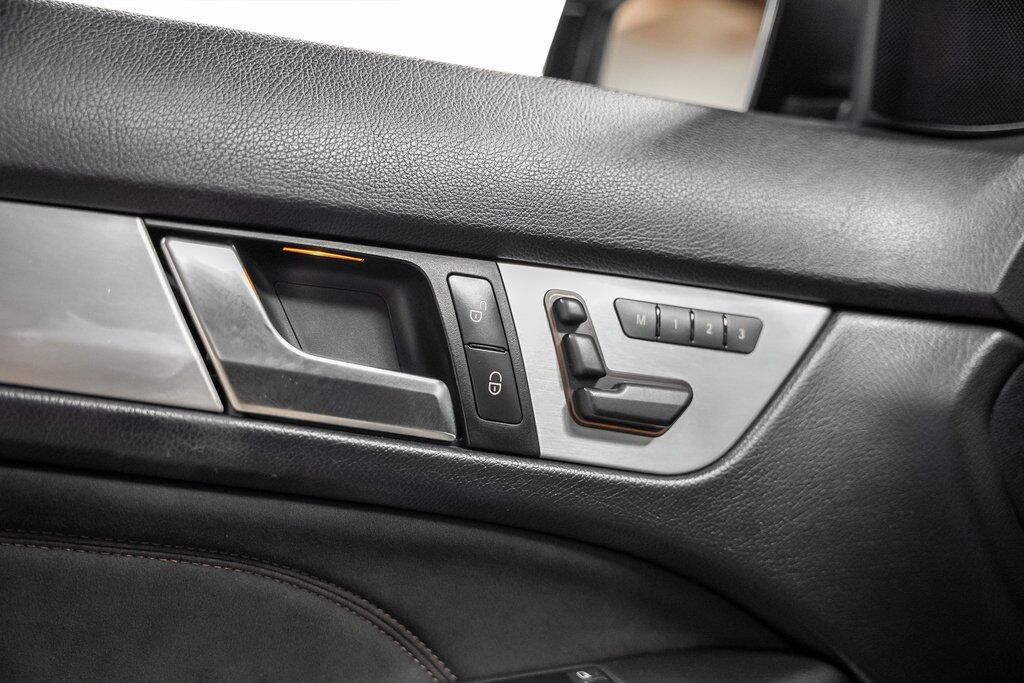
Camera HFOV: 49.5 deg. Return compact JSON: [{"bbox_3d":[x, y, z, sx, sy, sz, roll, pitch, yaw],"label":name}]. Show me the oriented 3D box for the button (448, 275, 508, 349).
[{"bbox_3d":[-0.016,-0.012,0.493,0.021,0.036,0.009,-7,-12,-19],"label":"button"}]

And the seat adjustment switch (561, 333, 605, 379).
[{"bbox_3d":[0.029,0.008,0.493,0.017,0.022,0.014,-8,-11,-19],"label":"seat adjustment switch"}]

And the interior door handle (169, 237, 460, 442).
[{"bbox_3d":[-0.086,0.002,0.471,0.128,0.072,0.026,8,-16,-16],"label":"interior door handle"}]

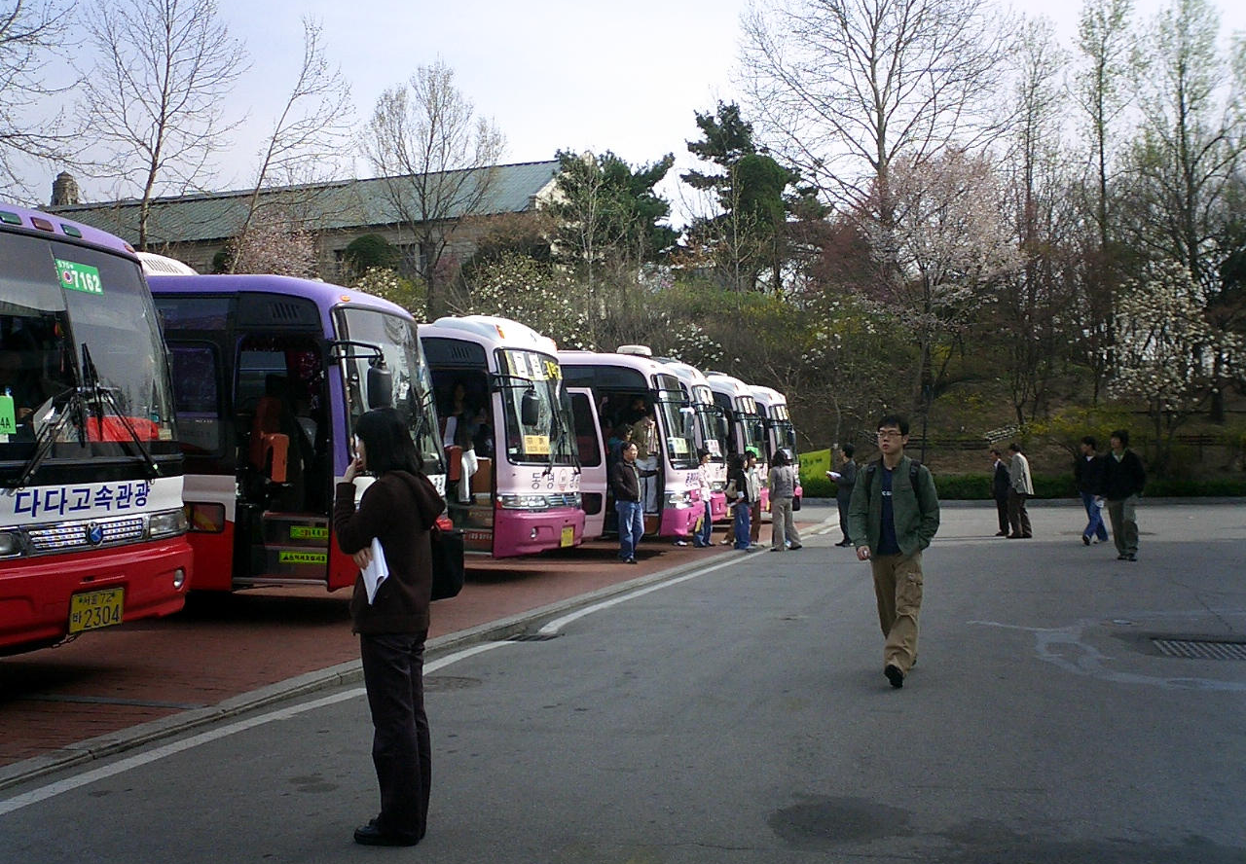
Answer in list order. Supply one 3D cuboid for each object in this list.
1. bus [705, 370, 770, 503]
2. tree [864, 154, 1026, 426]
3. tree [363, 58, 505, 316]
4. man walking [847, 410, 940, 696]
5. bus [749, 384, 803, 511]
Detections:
[{"bbox_3d":[-2.629,0.323,27.671,11.400,3.150,2.500,0,-1,16],"label":"bus"},{"bbox_3d":[11.044,-5.094,46.000,5.500,9.300,5.300,1,-1,0],"label":"tree"},{"bbox_3d":[-7.108,-9.081,50.000,5.400,9.900,5.200,1,-1,0],"label":"tree"},{"bbox_3d":[1.775,0.783,8.750,0.600,1.760,0.550,0,-1,21],"label":"man walking"},{"bbox_3d":[-1.629,0.393,31.271,11.400,3.150,2.500,0,-1,16],"label":"bus"}]

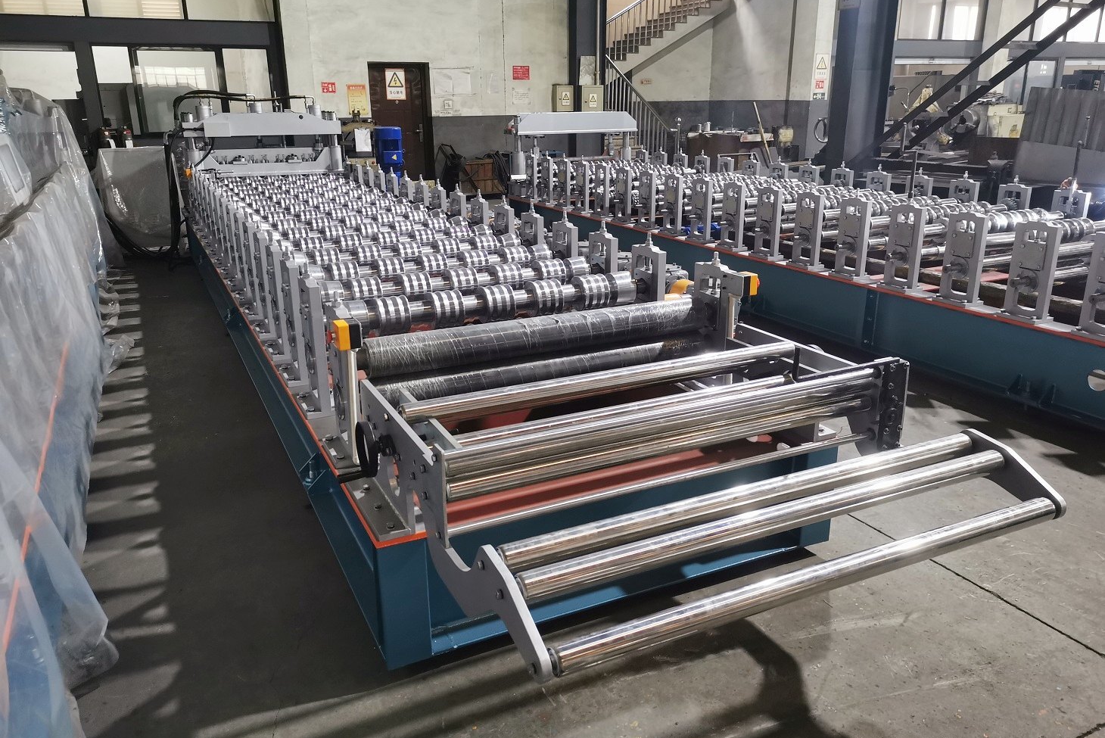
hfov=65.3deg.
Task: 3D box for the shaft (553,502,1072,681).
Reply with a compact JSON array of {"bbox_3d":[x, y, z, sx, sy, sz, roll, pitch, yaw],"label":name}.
[{"bbox_3d":[0.623,0.443,1.865,1.363,0.060,0.060,-9,20,-25],"label":"shaft"}]

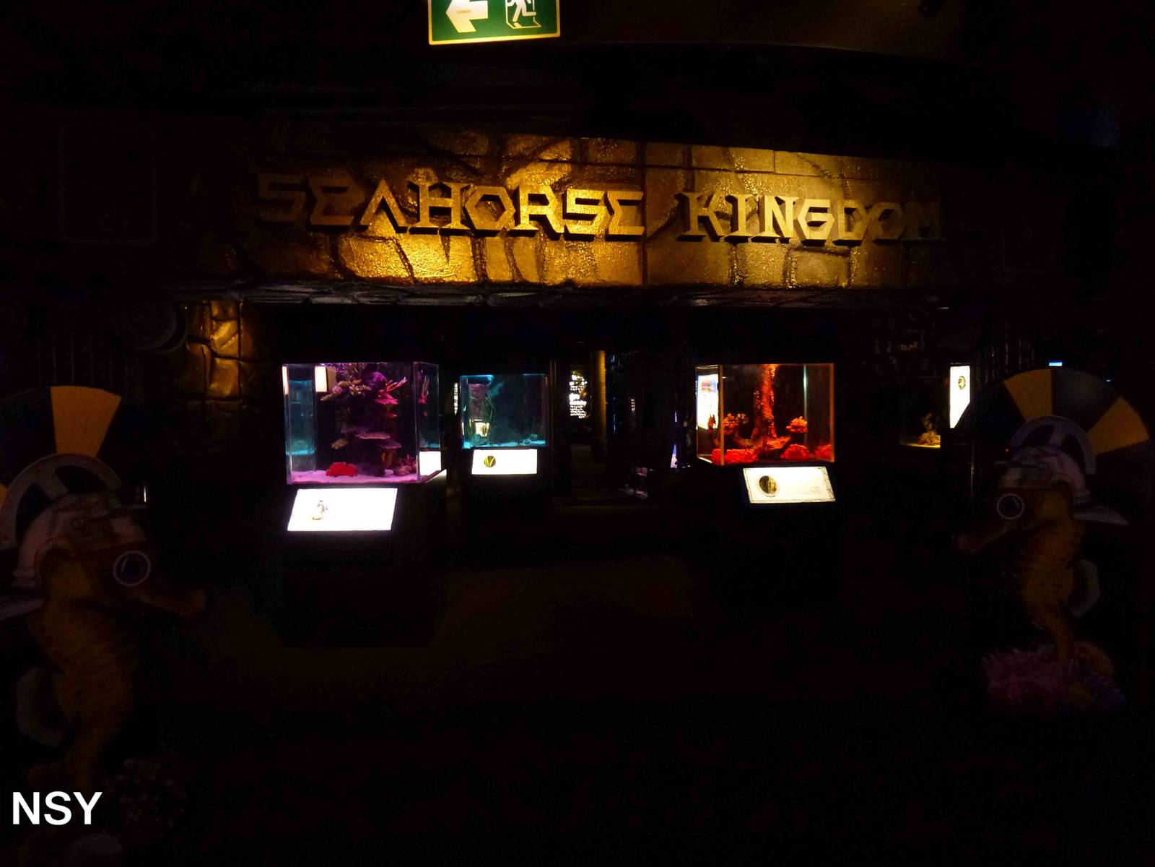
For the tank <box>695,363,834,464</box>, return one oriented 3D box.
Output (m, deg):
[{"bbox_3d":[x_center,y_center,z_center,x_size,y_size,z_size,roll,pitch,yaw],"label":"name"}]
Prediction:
[{"bbox_3d":[1.341,-0.148,5.817,0.795,0.684,0.670,-1,4,-6],"label":"tank"}]

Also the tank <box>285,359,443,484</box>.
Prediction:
[{"bbox_3d":[-1.304,-0.074,4.973,0.772,0.700,0.670,-1,4,2],"label":"tank"}]

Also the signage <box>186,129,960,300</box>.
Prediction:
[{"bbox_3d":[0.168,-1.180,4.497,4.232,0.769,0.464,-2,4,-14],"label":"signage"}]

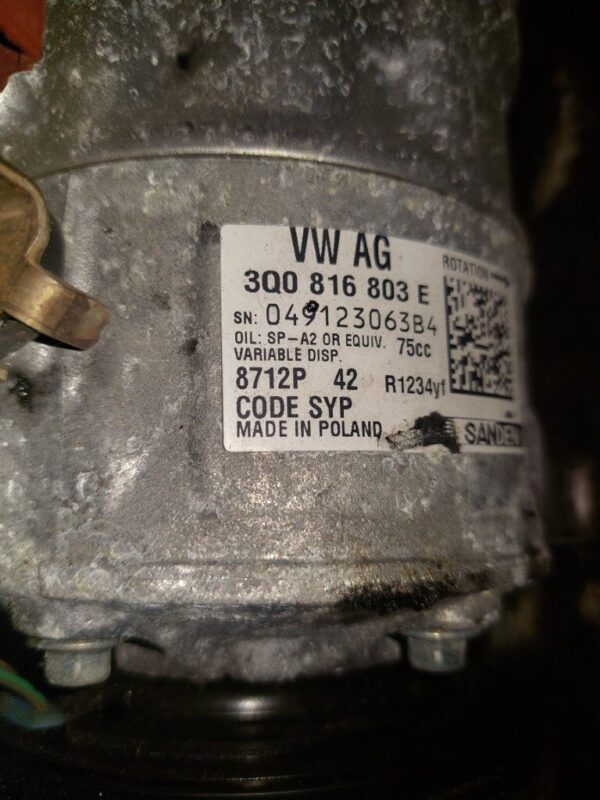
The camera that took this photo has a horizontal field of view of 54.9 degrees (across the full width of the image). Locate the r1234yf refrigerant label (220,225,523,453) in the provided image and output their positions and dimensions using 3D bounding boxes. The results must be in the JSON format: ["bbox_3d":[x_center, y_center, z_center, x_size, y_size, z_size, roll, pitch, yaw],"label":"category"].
[{"bbox_3d":[0.014,-0.007,0.080,0.051,0.030,0.006,4,-10,-27],"label":"r1234yf refrigerant label"}]

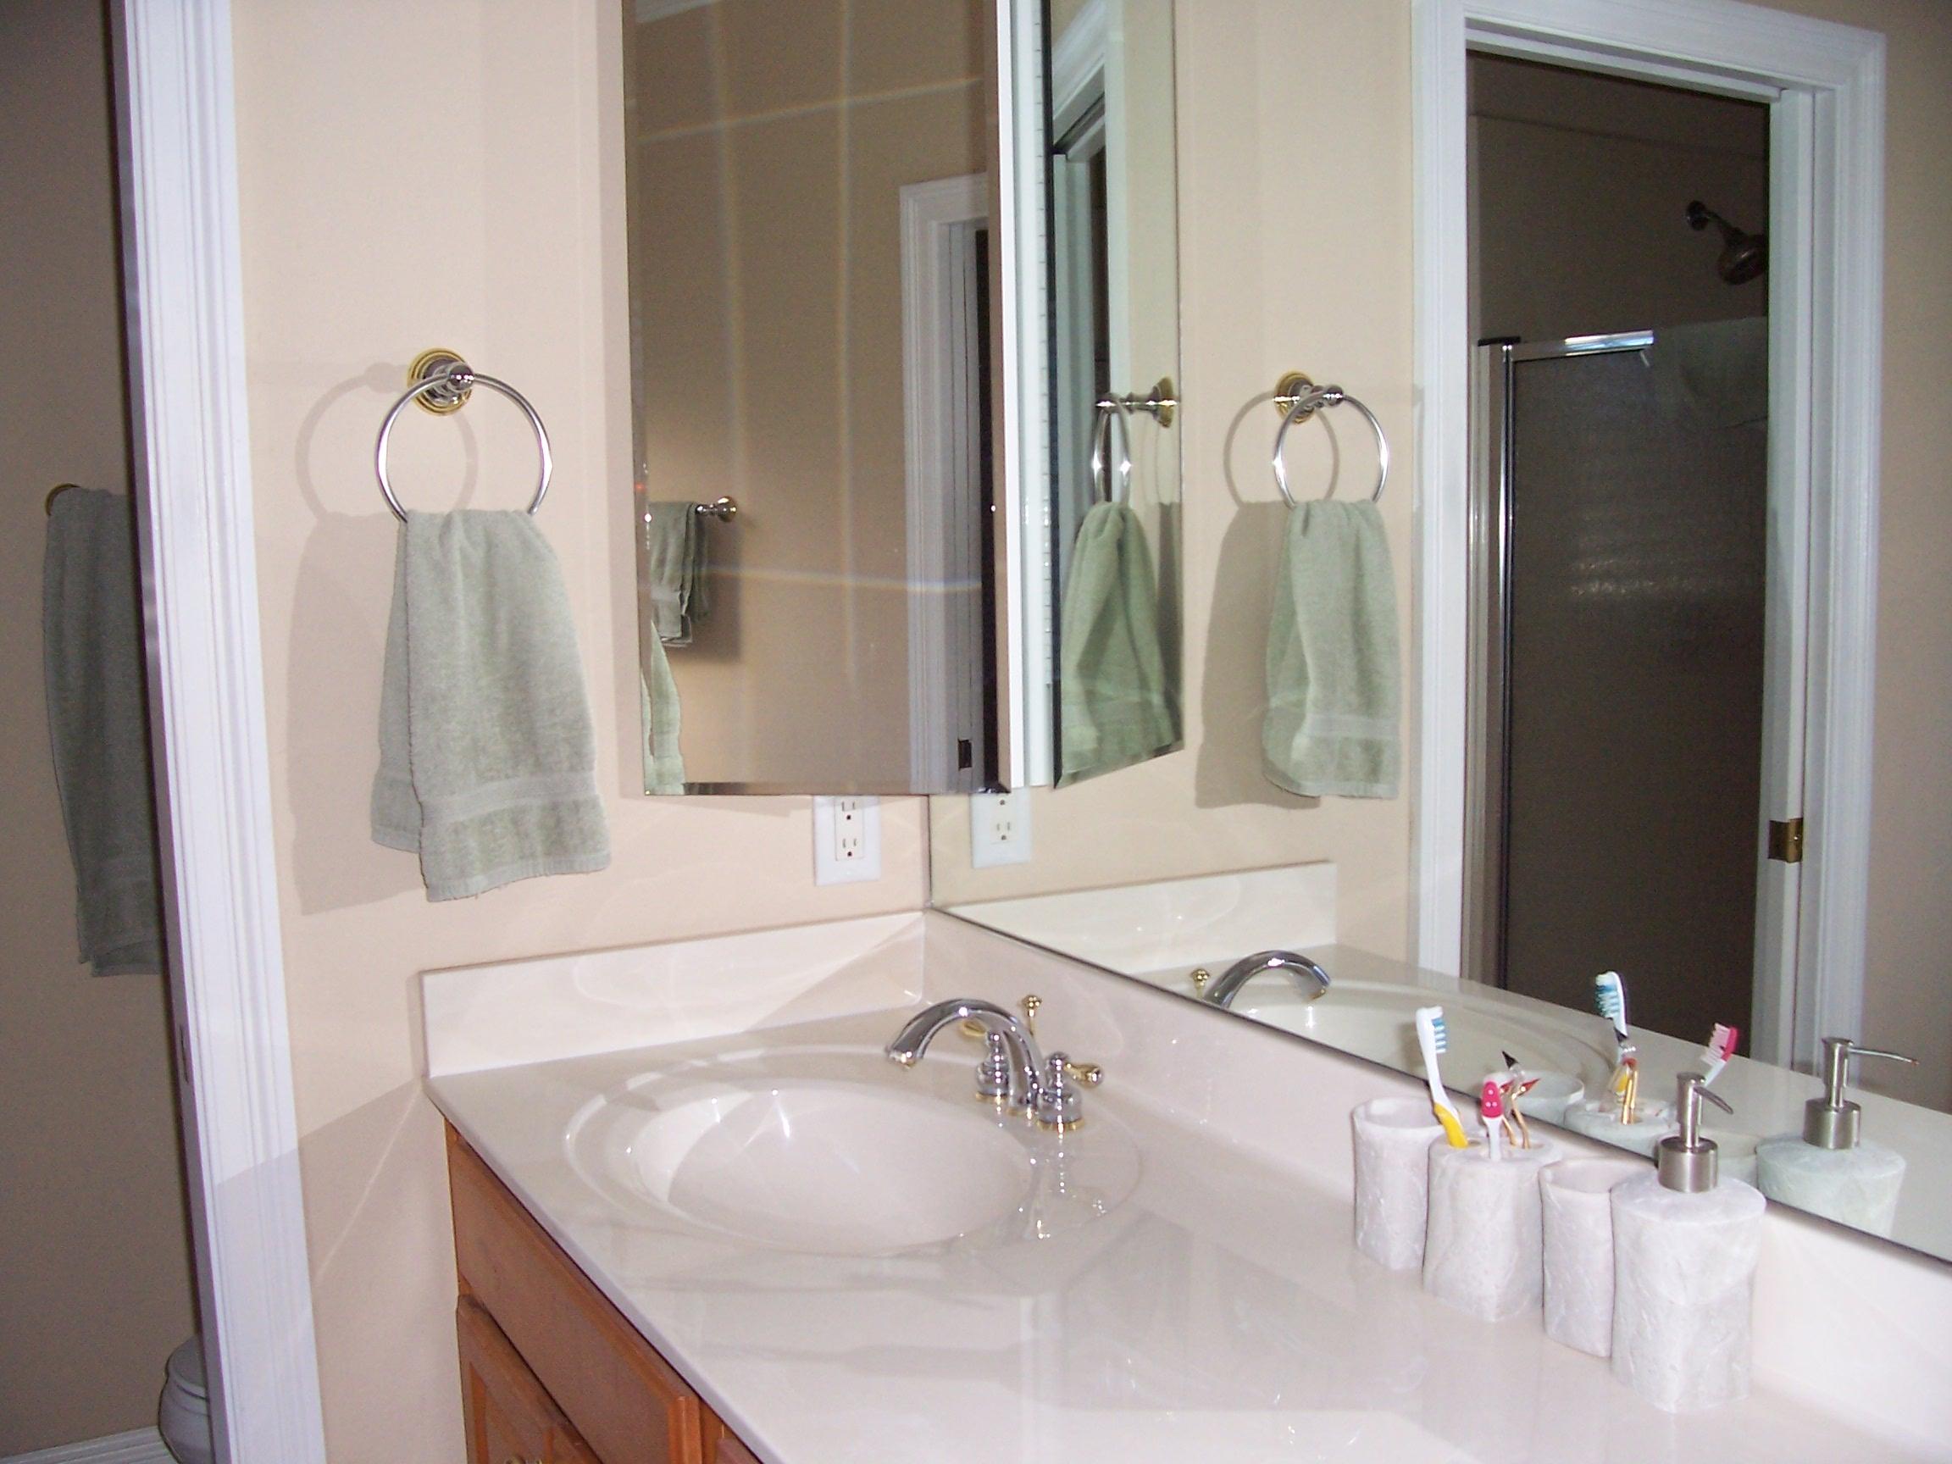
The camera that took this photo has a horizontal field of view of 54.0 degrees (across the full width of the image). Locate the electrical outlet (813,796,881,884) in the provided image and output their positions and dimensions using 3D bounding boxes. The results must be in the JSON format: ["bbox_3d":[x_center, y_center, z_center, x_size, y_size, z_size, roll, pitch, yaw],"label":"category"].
[{"bbox_3d":[-0.134,0.105,2.058,0.077,0.122,0.008,-5,8,-29],"label":"electrical outlet"}]

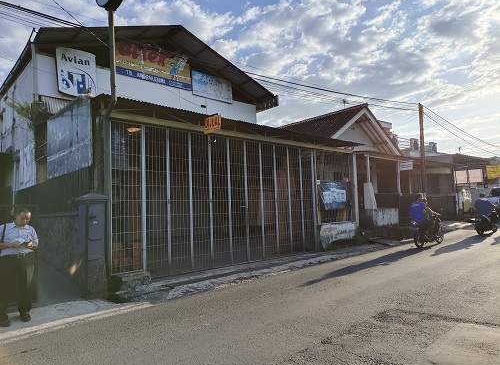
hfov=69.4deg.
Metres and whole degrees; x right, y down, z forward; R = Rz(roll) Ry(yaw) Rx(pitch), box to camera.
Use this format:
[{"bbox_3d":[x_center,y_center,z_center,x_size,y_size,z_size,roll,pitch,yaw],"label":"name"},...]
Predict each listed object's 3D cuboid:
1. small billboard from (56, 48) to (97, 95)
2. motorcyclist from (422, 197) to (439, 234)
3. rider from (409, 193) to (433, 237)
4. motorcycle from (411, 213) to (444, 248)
[{"bbox_3d":[-5.200,-3.289,10.852,1.098,1.422,0.180,2,-6,-43],"label":"small billboard"},{"bbox_3d":[5.466,1.032,11.024,0.720,1.150,0.520,2,-6,-39],"label":"motorcyclist"},{"bbox_3d":[5.090,0.944,10.730,0.660,1.250,0.500,2,-6,-39],"label":"rider"},{"bbox_3d":[5.385,1.371,10.921,1.930,1.080,0.700,2,-6,-39],"label":"motorcycle"}]

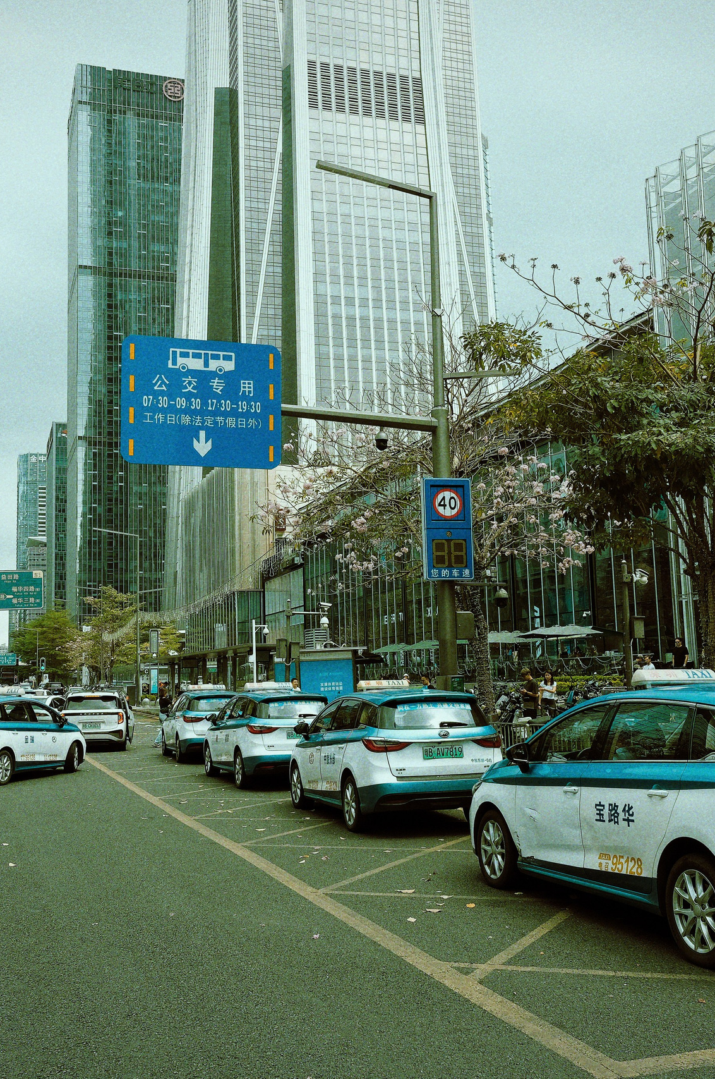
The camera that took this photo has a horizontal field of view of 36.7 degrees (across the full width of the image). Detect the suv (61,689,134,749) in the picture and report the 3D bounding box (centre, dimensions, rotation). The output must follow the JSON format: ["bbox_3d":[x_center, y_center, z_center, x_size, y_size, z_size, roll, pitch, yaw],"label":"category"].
[{"bbox_3d":[-8.045,5.413,32.449,1.920,1.700,4.700,2,-8,-17],"label":"suv"}]

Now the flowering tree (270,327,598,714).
[{"bbox_3d":[1.435,-0.006,20.930,5.900,8.470,5.600,1,-8,-19],"label":"flowering tree"}]

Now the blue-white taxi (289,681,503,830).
[{"bbox_3d":[0.366,2.723,14.145,1.850,1.750,4.690,1,-8,-16],"label":"blue-white taxi"}]

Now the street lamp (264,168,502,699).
[{"bbox_3d":[0.837,-1.196,18.140,4.038,10.195,0.500,1,-8,-19],"label":"street lamp"}]

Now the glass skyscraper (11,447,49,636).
[{"bbox_3d":[-233.355,23.217,790.610,40.000,178.422,40.000,1,-8,-19],"label":"glass skyscraper"}]

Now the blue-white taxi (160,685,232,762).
[{"bbox_3d":[-3.813,4.598,27.160,1.850,1.750,4.690,1,-8,-17],"label":"blue-white taxi"}]

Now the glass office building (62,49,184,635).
[{"bbox_3d":[-93.309,-61.740,441.716,48.000,250.000,45.000,2,-8,-18],"label":"glass office building"}]

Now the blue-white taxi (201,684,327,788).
[{"bbox_3d":[-1.625,3.536,19.784,1.850,1.760,4.670,2,-8,-19],"label":"blue-white taxi"}]

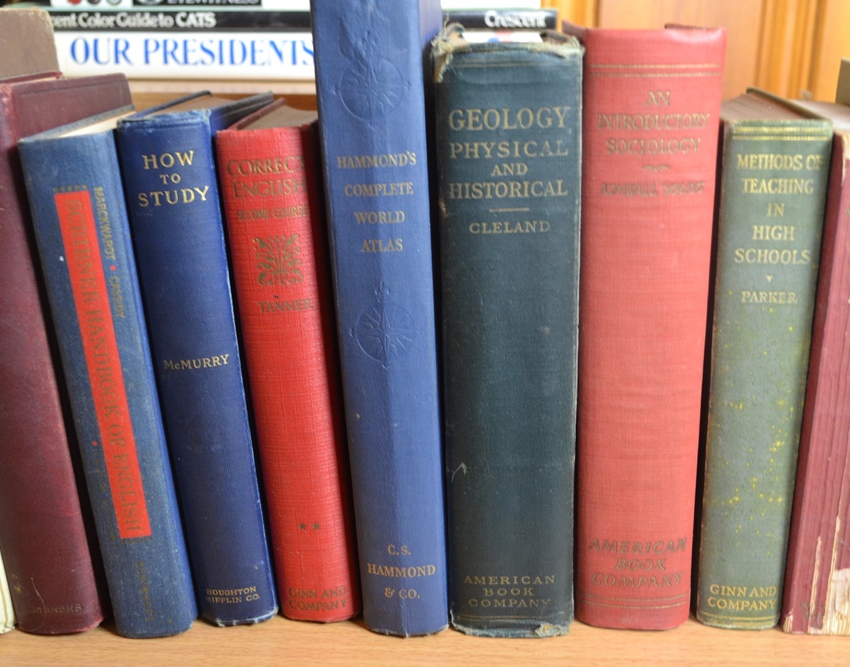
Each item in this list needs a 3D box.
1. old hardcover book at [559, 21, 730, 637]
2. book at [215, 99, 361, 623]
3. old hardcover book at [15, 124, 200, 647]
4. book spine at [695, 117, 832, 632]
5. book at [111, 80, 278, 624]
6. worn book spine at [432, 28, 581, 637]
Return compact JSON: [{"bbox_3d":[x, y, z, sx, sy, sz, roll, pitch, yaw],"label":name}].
[{"bbox_3d":[0.085,-0.014,0.463,0.047,0.226,0.150,0,17,5],"label":"old hardcover book"},{"bbox_3d":[-0.045,0.002,0.467,0.034,0.193,0.140,-4,17,4],"label":"book"},{"bbox_3d":[-0.111,0.005,0.456,0.033,0.191,0.138,-4,17,4],"label":"old hardcover book"},{"bbox_3d":[0.127,0.002,0.462,0.035,0.196,0.139,0,17,4],"label":"book spine"},{"bbox_3d":[-0.080,0.001,0.462,0.031,0.197,0.135,-4,17,4],"label":"book"},{"bbox_3d":[0.033,-0.010,0.458,0.049,0.221,0.150,-2,17,2],"label":"worn book spine"}]

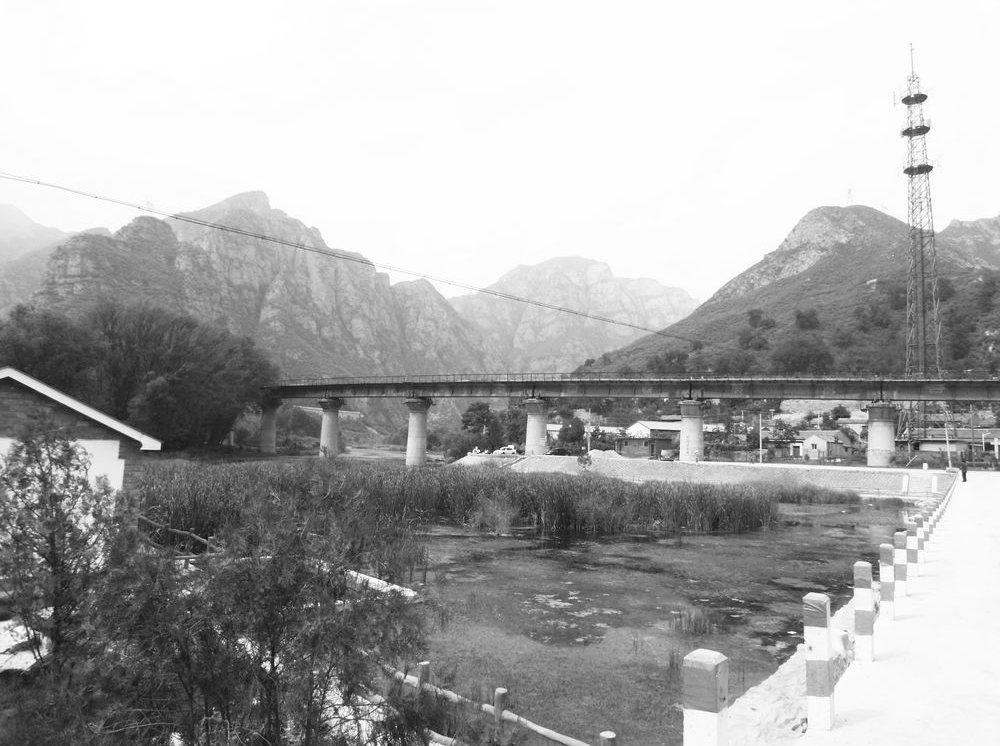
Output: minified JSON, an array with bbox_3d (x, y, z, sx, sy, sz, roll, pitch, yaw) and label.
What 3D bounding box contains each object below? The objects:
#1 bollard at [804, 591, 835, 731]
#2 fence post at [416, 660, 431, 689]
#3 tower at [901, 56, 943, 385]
[{"bbox_3d":[2.026,1.823,4.425,0.125,0.835,0.125,-2,-6,34],"label":"bollard"},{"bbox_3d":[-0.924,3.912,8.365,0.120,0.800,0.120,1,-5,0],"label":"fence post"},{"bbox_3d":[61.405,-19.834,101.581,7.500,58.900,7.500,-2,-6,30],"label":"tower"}]

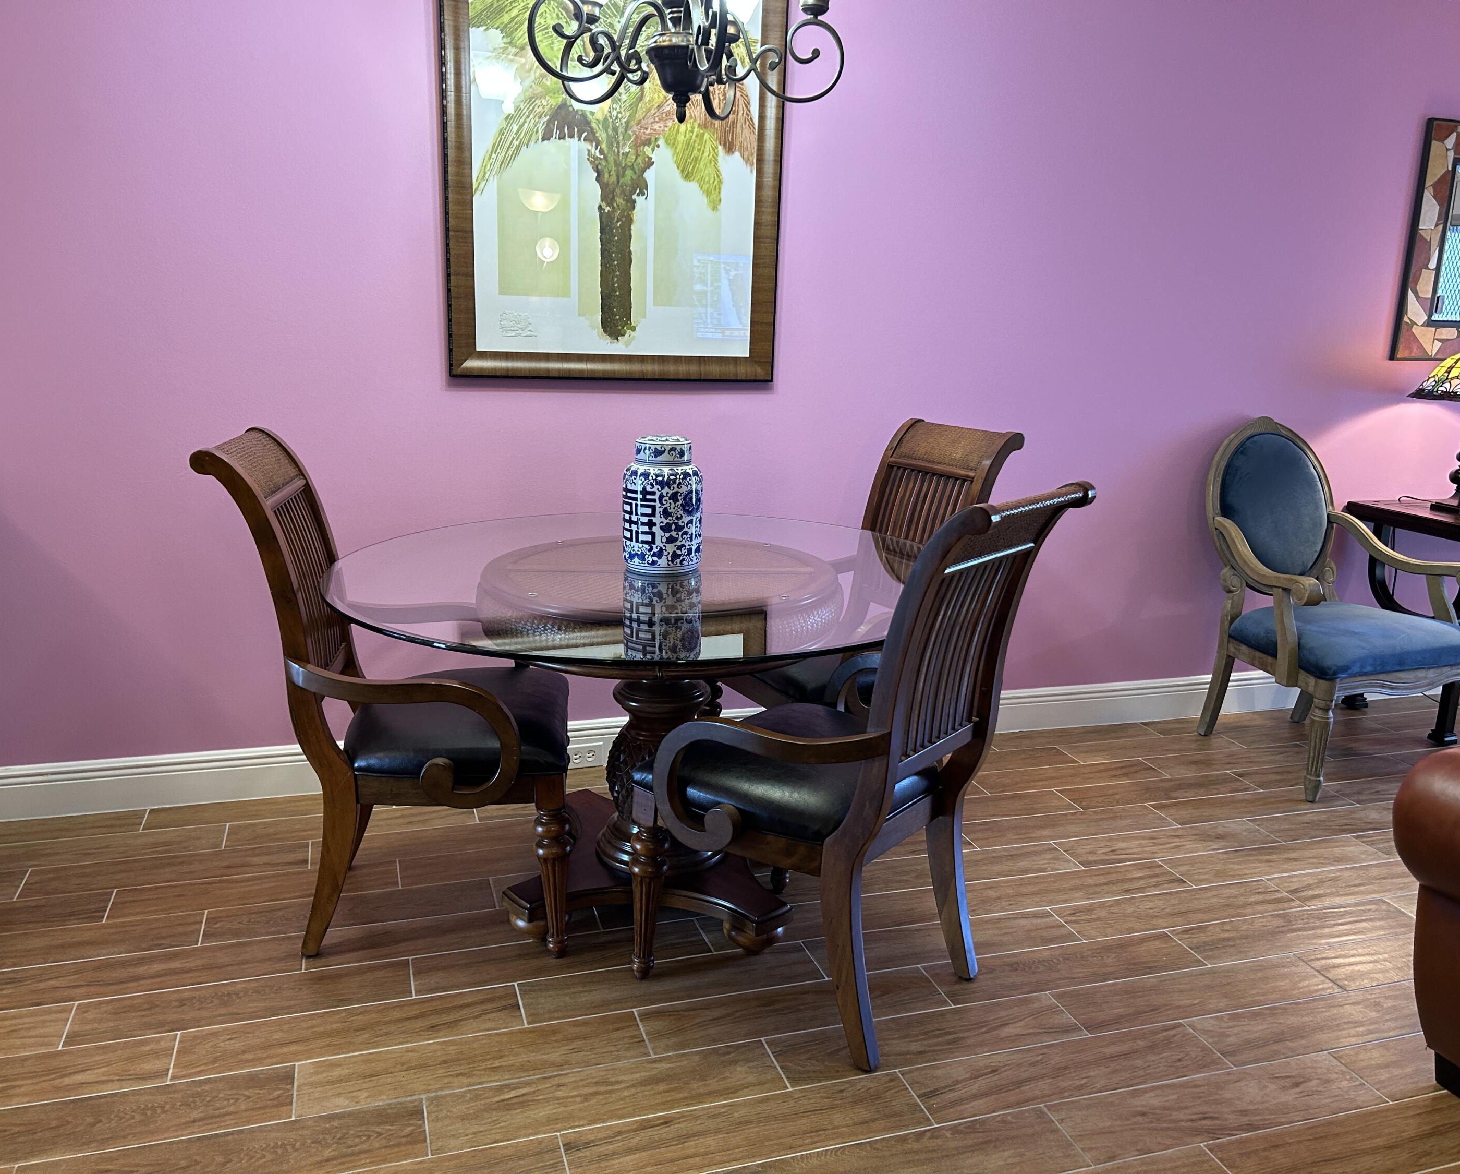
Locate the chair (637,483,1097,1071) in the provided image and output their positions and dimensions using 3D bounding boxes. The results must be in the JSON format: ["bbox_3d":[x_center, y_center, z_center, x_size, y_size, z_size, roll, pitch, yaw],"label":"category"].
[{"bbox_3d":[0.238,0.295,2.256,0.695,1.042,0.575,12,17,36],"label":"chair"}]

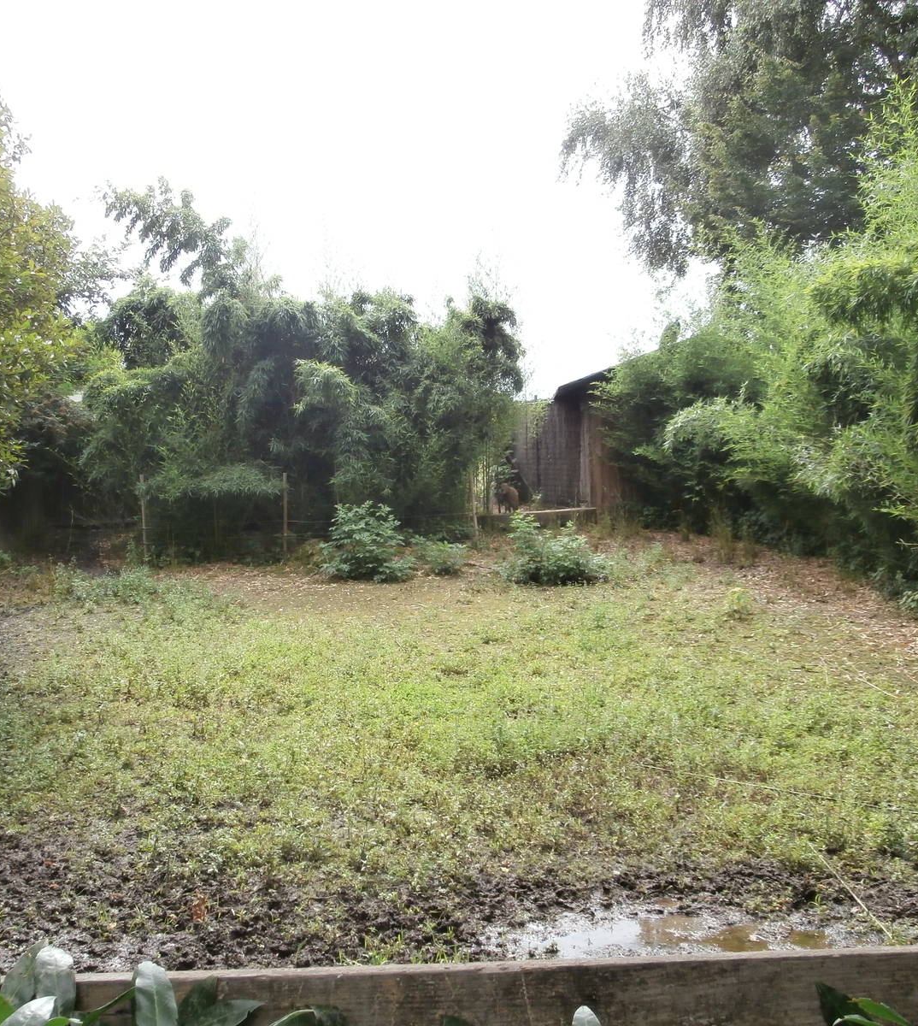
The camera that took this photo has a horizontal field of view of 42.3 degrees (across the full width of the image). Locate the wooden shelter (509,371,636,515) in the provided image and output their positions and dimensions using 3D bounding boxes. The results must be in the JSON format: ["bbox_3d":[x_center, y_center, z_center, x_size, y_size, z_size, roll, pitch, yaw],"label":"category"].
[{"bbox_3d":[2.100,-1.350,22.000,2.300,2.650,2.400,0,1,14],"label":"wooden shelter"}]

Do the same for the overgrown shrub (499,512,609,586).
[{"bbox_3d":[1.240,0.460,15.500,1.400,0.950,1.250,0,1,0],"label":"overgrown shrub"}]

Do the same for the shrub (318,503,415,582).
[{"bbox_3d":[-1.200,0.380,15.500,1.250,1.020,1.150,0,1,0],"label":"shrub"}]

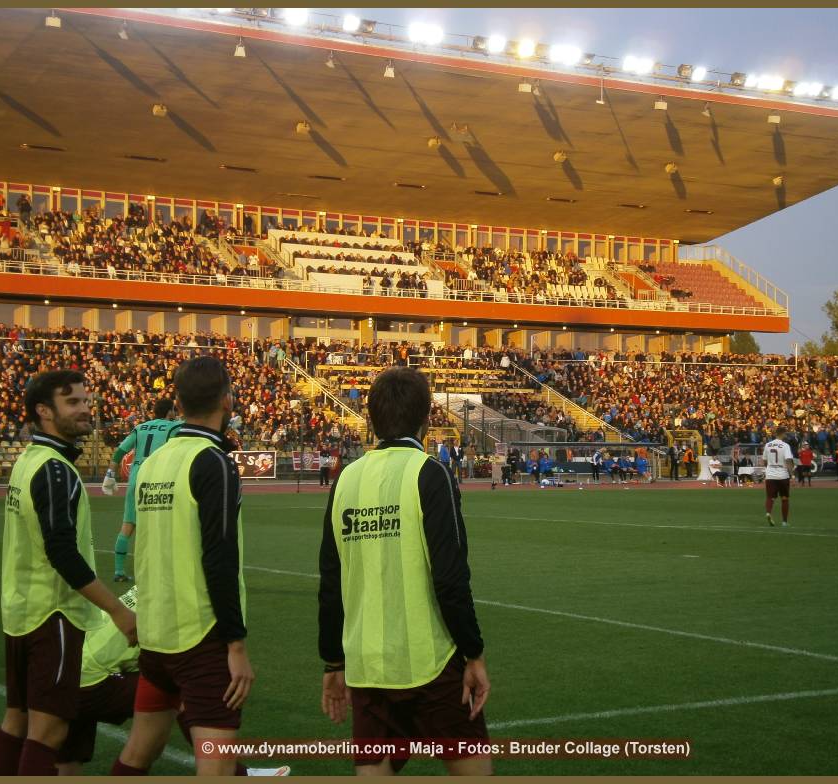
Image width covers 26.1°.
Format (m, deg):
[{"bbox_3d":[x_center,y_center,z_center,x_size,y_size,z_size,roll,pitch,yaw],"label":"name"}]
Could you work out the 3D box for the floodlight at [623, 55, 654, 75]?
[{"bbox_3d":[12.143,-18.118,99.910,1.600,1.000,0.650,1,6,-26],"label":"floodlight"}]

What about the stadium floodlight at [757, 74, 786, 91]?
[{"bbox_3d":[20.475,-18.029,105.200,1.750,0.900,0.650,1,6,-25],"label":"stadium floodlight"}]

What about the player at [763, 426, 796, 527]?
[{"bbox_3d":[6.208,1.455,31.100,0.540,1.720,0.420,0,-2,30],"label":"player"}]

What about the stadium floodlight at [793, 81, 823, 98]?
[{"bbox_3d":[23.039,-17.893,106.826,1.750,0.950,0.650,1,6,-25],"label":"stadium floodlight"}]

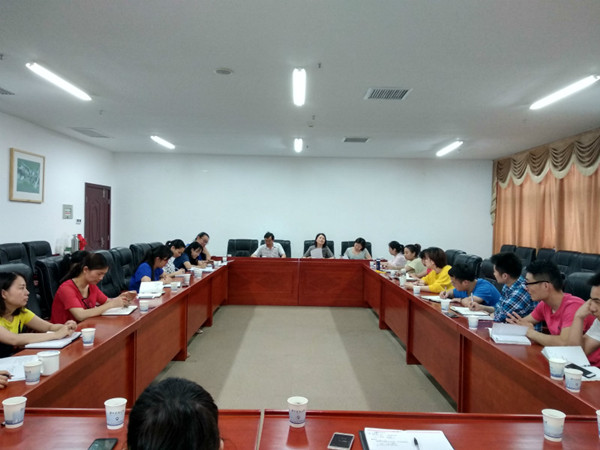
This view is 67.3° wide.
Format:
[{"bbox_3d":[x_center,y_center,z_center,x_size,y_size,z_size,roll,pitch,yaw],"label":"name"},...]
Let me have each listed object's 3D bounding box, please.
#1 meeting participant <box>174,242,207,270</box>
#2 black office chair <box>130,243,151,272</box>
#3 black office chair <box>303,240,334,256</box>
[{"bbox_3d":[-1.629,0.837,6.840,0.750,1.140,0.500,1,0,-1],"label":"meeting participant"},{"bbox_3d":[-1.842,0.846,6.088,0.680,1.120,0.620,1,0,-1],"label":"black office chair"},{"bbox_3d":[0.337,0.860,8.698,0.620,1.080,0.700,1,1,-1],"label":"black office chair"}]

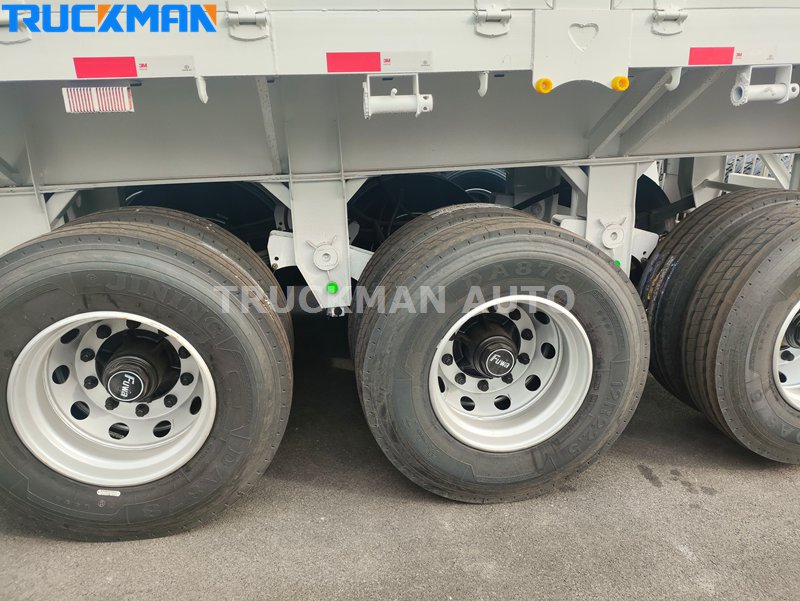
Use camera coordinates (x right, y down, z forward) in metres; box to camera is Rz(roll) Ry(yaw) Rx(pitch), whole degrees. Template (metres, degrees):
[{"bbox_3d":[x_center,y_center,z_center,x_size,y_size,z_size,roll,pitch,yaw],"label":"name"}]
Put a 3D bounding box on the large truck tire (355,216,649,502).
[{"bbox_3d":[0.375,0.232,2.145,1.078,1.075,0.298,-2,17,-10],"label":"large truck tire"}]

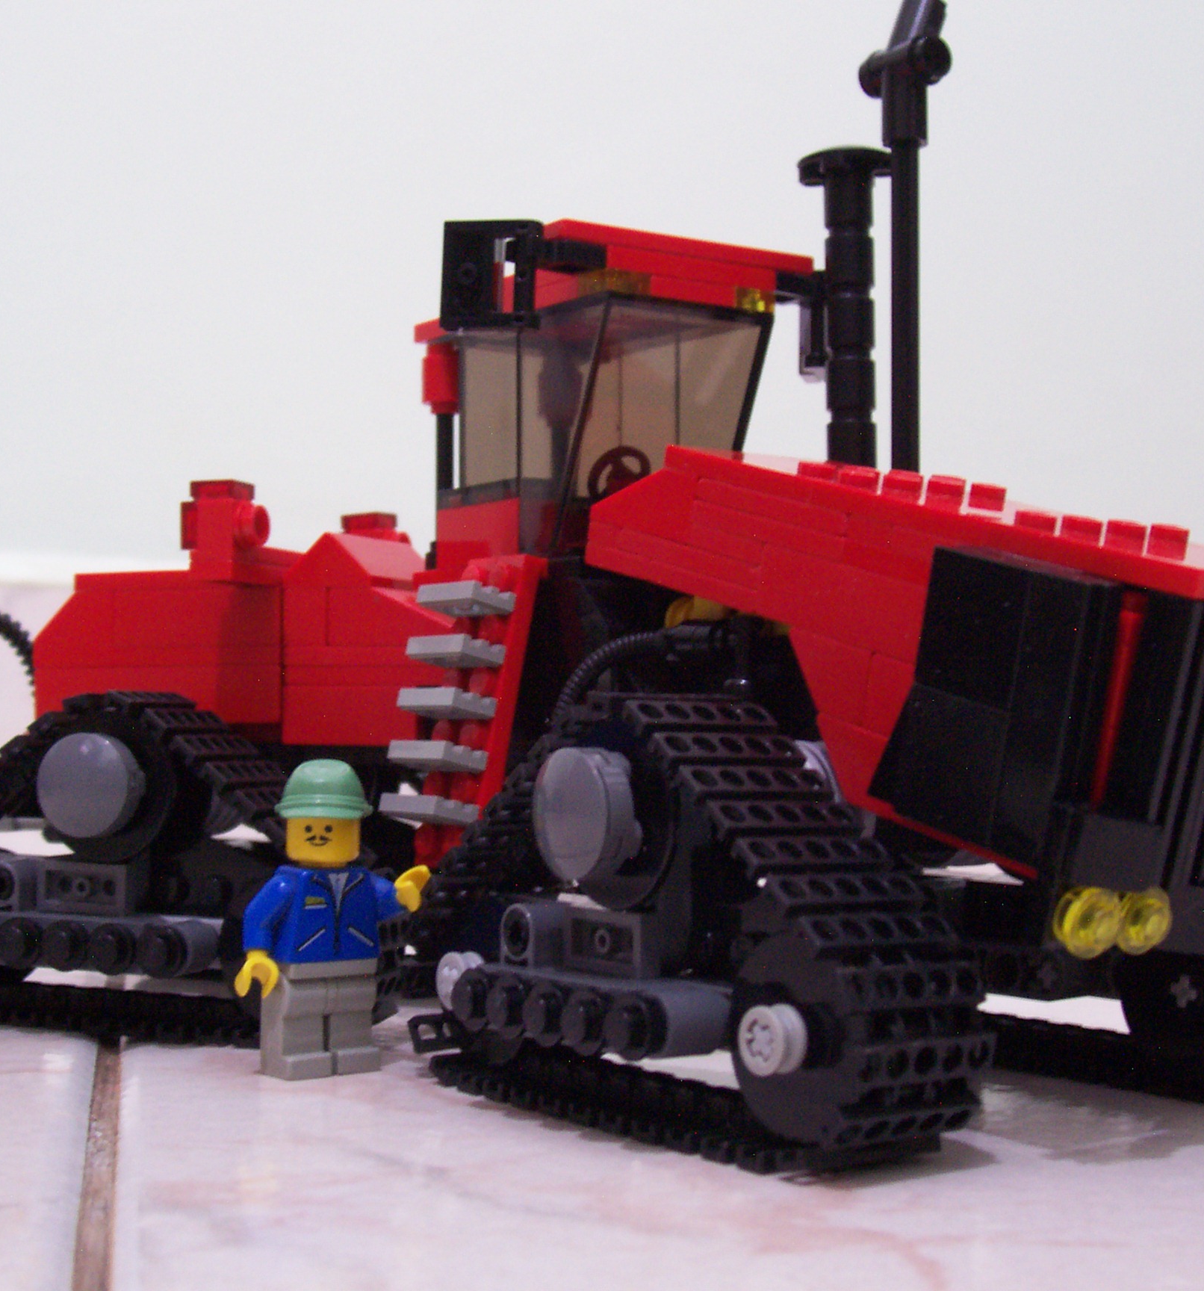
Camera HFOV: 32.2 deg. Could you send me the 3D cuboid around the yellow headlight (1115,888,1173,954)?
[{"bbox_3d":[0.060,0.030,0.232,0.008,0.008,0.005,3,11,-36],"label":"yellow headlight"}]

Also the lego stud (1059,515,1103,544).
[{"bbox_3d":[0.058,-0.015,0.254,0.005,0.002,0.005,3,11,-36],"label":"lego stud"}]

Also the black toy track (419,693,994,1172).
[{"bbox_3d":[0.008,0.033,0.263,0.022,0.054,0.093,3,-4,-36],"label":"black toy track"}]

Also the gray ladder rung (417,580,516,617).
[{"bbox_3d":[-0.020,-0.007,0.315,0.008,0.003,0.016,16,-11,-35],"label":"gray ladder rung"}]

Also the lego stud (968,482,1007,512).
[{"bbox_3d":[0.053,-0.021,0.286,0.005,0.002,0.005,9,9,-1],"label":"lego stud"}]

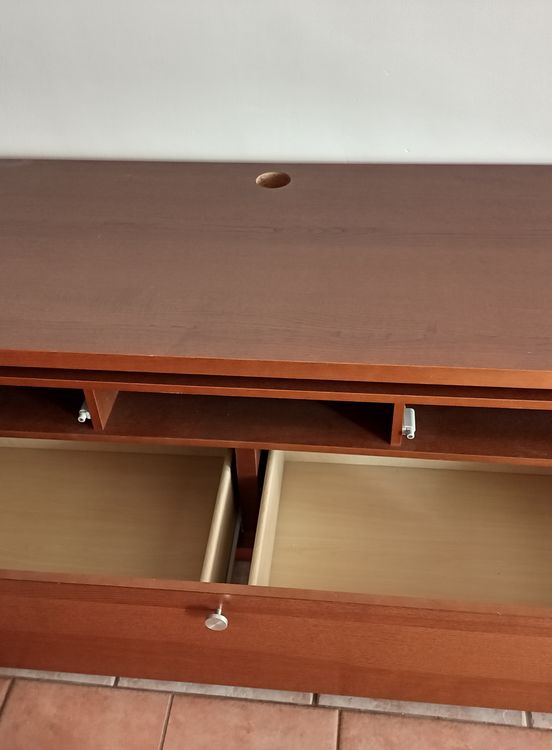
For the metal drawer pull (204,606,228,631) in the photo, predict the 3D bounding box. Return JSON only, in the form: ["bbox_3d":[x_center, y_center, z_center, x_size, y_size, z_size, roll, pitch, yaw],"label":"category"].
[{"bbox_3d":[-0.079,0.319,1.046,0.030,0.030,0.031,2,41,6],"label":"metal drawer pull"}]

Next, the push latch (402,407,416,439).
[{"bbox_3d":[0.208,0.077,1.225,0.020,0.018,0.062,2,41,6],"label":"push latch"}]

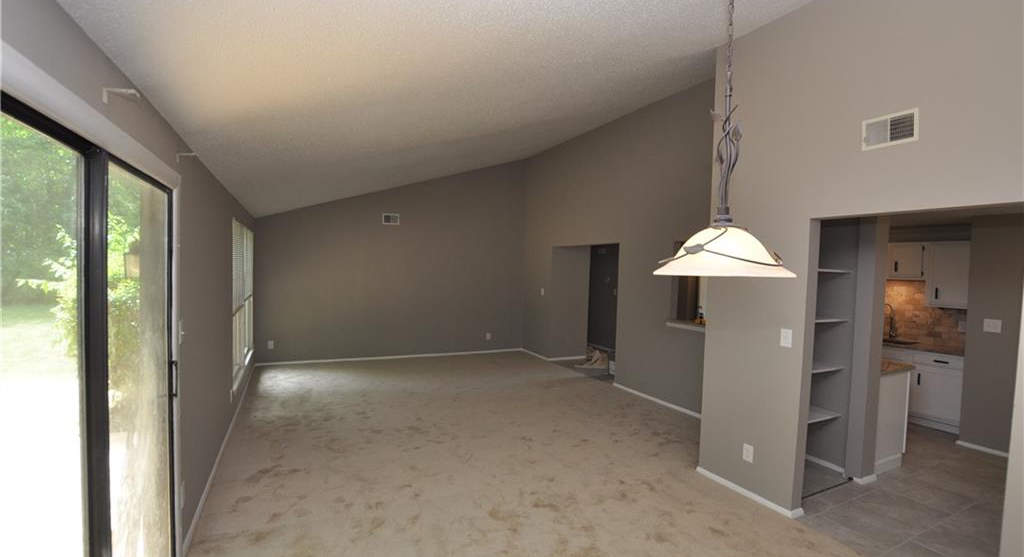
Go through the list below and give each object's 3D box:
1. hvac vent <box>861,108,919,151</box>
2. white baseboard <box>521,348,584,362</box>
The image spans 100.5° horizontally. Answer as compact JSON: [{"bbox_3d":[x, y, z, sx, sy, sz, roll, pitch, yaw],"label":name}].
[{"bbox_3d":[2.199,-0.863,2.473,0.025,0.186,0.272,1,2,-27],"label":"hvac vent"},{"bbox_3d":[0.805,1.465,8.383,0.825,0.052,0.995,1,2,-27],"label":"white baseboard"}]

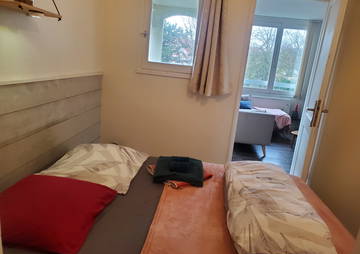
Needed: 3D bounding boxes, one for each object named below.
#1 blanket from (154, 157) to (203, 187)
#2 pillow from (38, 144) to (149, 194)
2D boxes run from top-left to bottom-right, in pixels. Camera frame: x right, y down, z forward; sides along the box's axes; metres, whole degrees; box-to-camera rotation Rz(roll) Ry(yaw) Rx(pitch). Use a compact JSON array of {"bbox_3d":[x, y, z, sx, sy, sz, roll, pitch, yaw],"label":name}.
[{"bbox_3d":[-0.003,0.309,1.910,0.330,0.068,0.330,7,13,4],"label":"blanket"},{"bbox_3d":[-0.581,0.224,1.870,0.610,0.140,0.650,7,13,4],"label":"pillow"}]

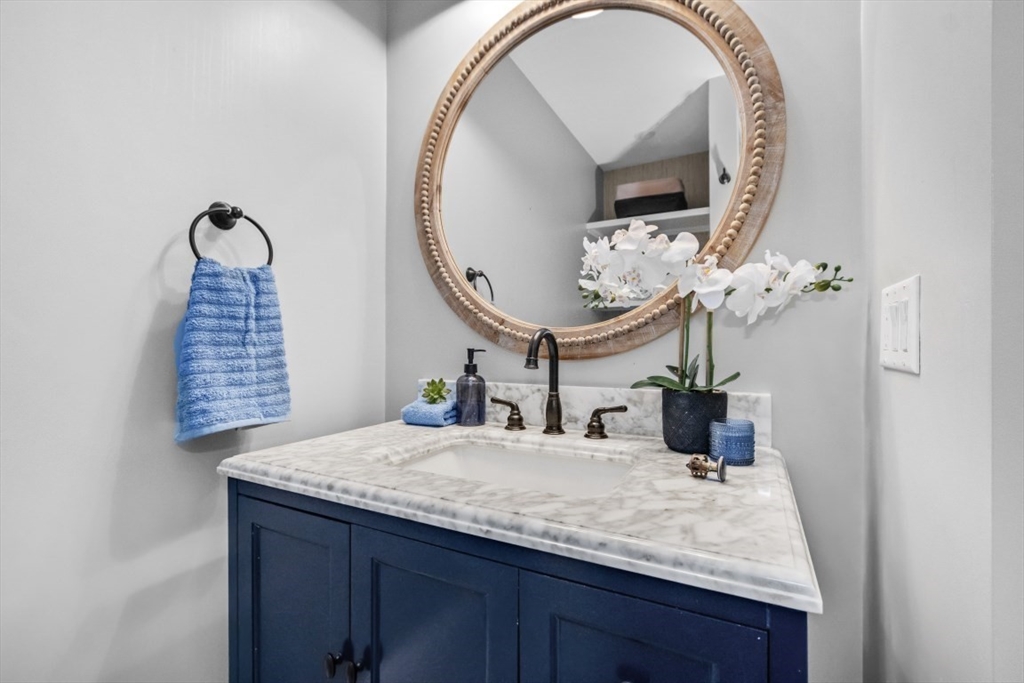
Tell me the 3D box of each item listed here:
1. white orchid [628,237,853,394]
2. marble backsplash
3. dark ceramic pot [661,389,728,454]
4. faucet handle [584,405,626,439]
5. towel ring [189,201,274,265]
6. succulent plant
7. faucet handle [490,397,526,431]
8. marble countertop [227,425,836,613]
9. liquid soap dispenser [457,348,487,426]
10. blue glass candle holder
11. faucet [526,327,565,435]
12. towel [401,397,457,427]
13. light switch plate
[{"bbox_3d":[0.410,-0.050,0.801,0.375,0.295,0.170,0,0,27],"label":"white orchid"},{"bbox_3d":[0.125,0.161,1.058,0.877,0.108,0.020,0,0,26],"label":"marble backsplash"},{"bbox_3d":[0.361,0.155,0.845,0.119,0.115,0.119,0,0,27],"label":"dark ceramic pot"},{"bbox_3d":[0.207,0.174,0.936,0.093,0.073,0.052,0,0,27],"label":"faucet handle"},{"bbox_3d":[-0.577,-0.204,0.870,0.070,0.177,0.156,0,0,26],"label":"towel ring"},{"bbox_3d":[-0.201,0.132,1.130,0.075,0.064,0.070,0,0,0],"label":"succulent plant"},{"bbox_3d":[-0.010,0.175,1.044,0.094,0.072,0.052,0,0,27],"label":"faucet handle"},{"bbox_3d":[-0.011,0.231,0.832,0.922,0.031,0.547,0,0,26],"label":"marble countertop"},{"bbox_3d":[-0.103,0.115,1.098,0.078,0.195,0.074,0,0,0],"label":"liquid soap dispenser"},{"bbox_3d":[0.399,0.180,0.774,0.074,0.070,0.074,0,0,26],"label":"blue glass candle holder"},{"bbox_3d":[0.073,0.093,0.954,0.054,0.244,0.177,0,0,26],"label":"faucet"},{"bbox_3d":[-0.206,0.188,1.136,0.126,0.055,0.102,0,0,26],"label":"towel"},{"bbox_3d":[0.525,-0.020,0.580,0.008,0.117,0.163,0,0,29],"label":"light switch plate"}]

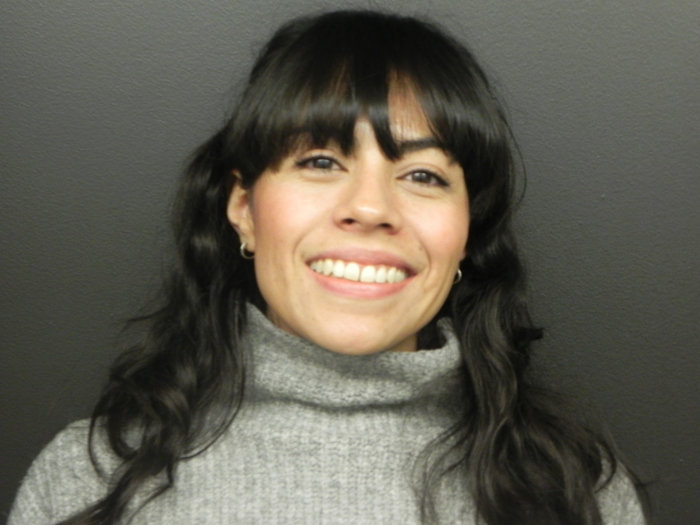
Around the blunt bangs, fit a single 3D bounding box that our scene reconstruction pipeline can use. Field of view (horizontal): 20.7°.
[{"bbox_3d":[0.011,-0.091,1.190,0.174,0.122,0.125,7,-9,-2],"label":"blunt bangs"}]

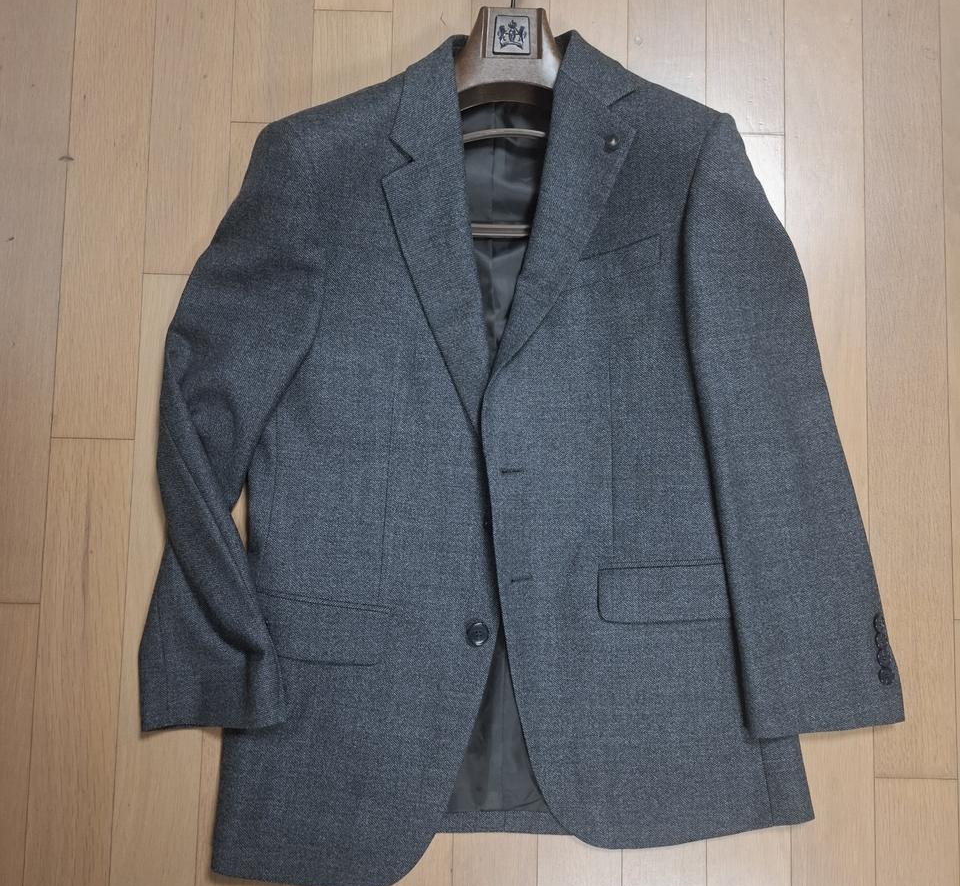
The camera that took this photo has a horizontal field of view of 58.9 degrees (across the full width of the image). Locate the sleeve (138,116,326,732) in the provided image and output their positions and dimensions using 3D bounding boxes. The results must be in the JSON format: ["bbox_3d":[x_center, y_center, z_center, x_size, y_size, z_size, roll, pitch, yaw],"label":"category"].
[{"bbox_3d":[-0.212,-0.018,0.742,0.133,0.065,0.538,4,86,0],"label":"sleeve"}]

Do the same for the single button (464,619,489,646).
[{"bbox_3d":[-0.002,0.166,0.738,0.019,0.006,0.020,0,86,-1],"label":"single button"}]

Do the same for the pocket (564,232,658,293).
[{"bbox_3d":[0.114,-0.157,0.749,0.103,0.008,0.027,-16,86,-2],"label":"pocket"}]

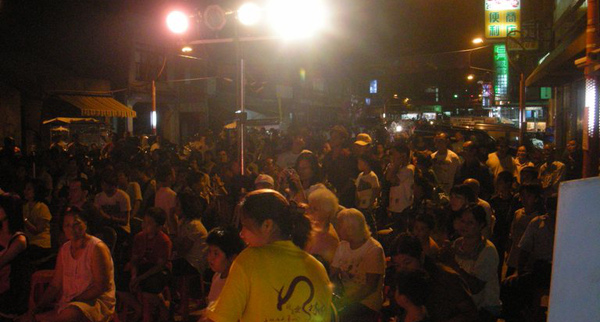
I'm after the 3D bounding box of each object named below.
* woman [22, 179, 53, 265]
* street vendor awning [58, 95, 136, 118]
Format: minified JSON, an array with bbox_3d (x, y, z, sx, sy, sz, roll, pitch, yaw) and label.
[{"bbox_3d":[-2.914,0.812,6.569,0.700,1.240,0.470,-2,4,-41],"label":"woman"},{"bbox_3d":[-7.510,-2.042,22.427,1.300,0.800,2.600,2,3,37],"label":"street vendor awning"}]

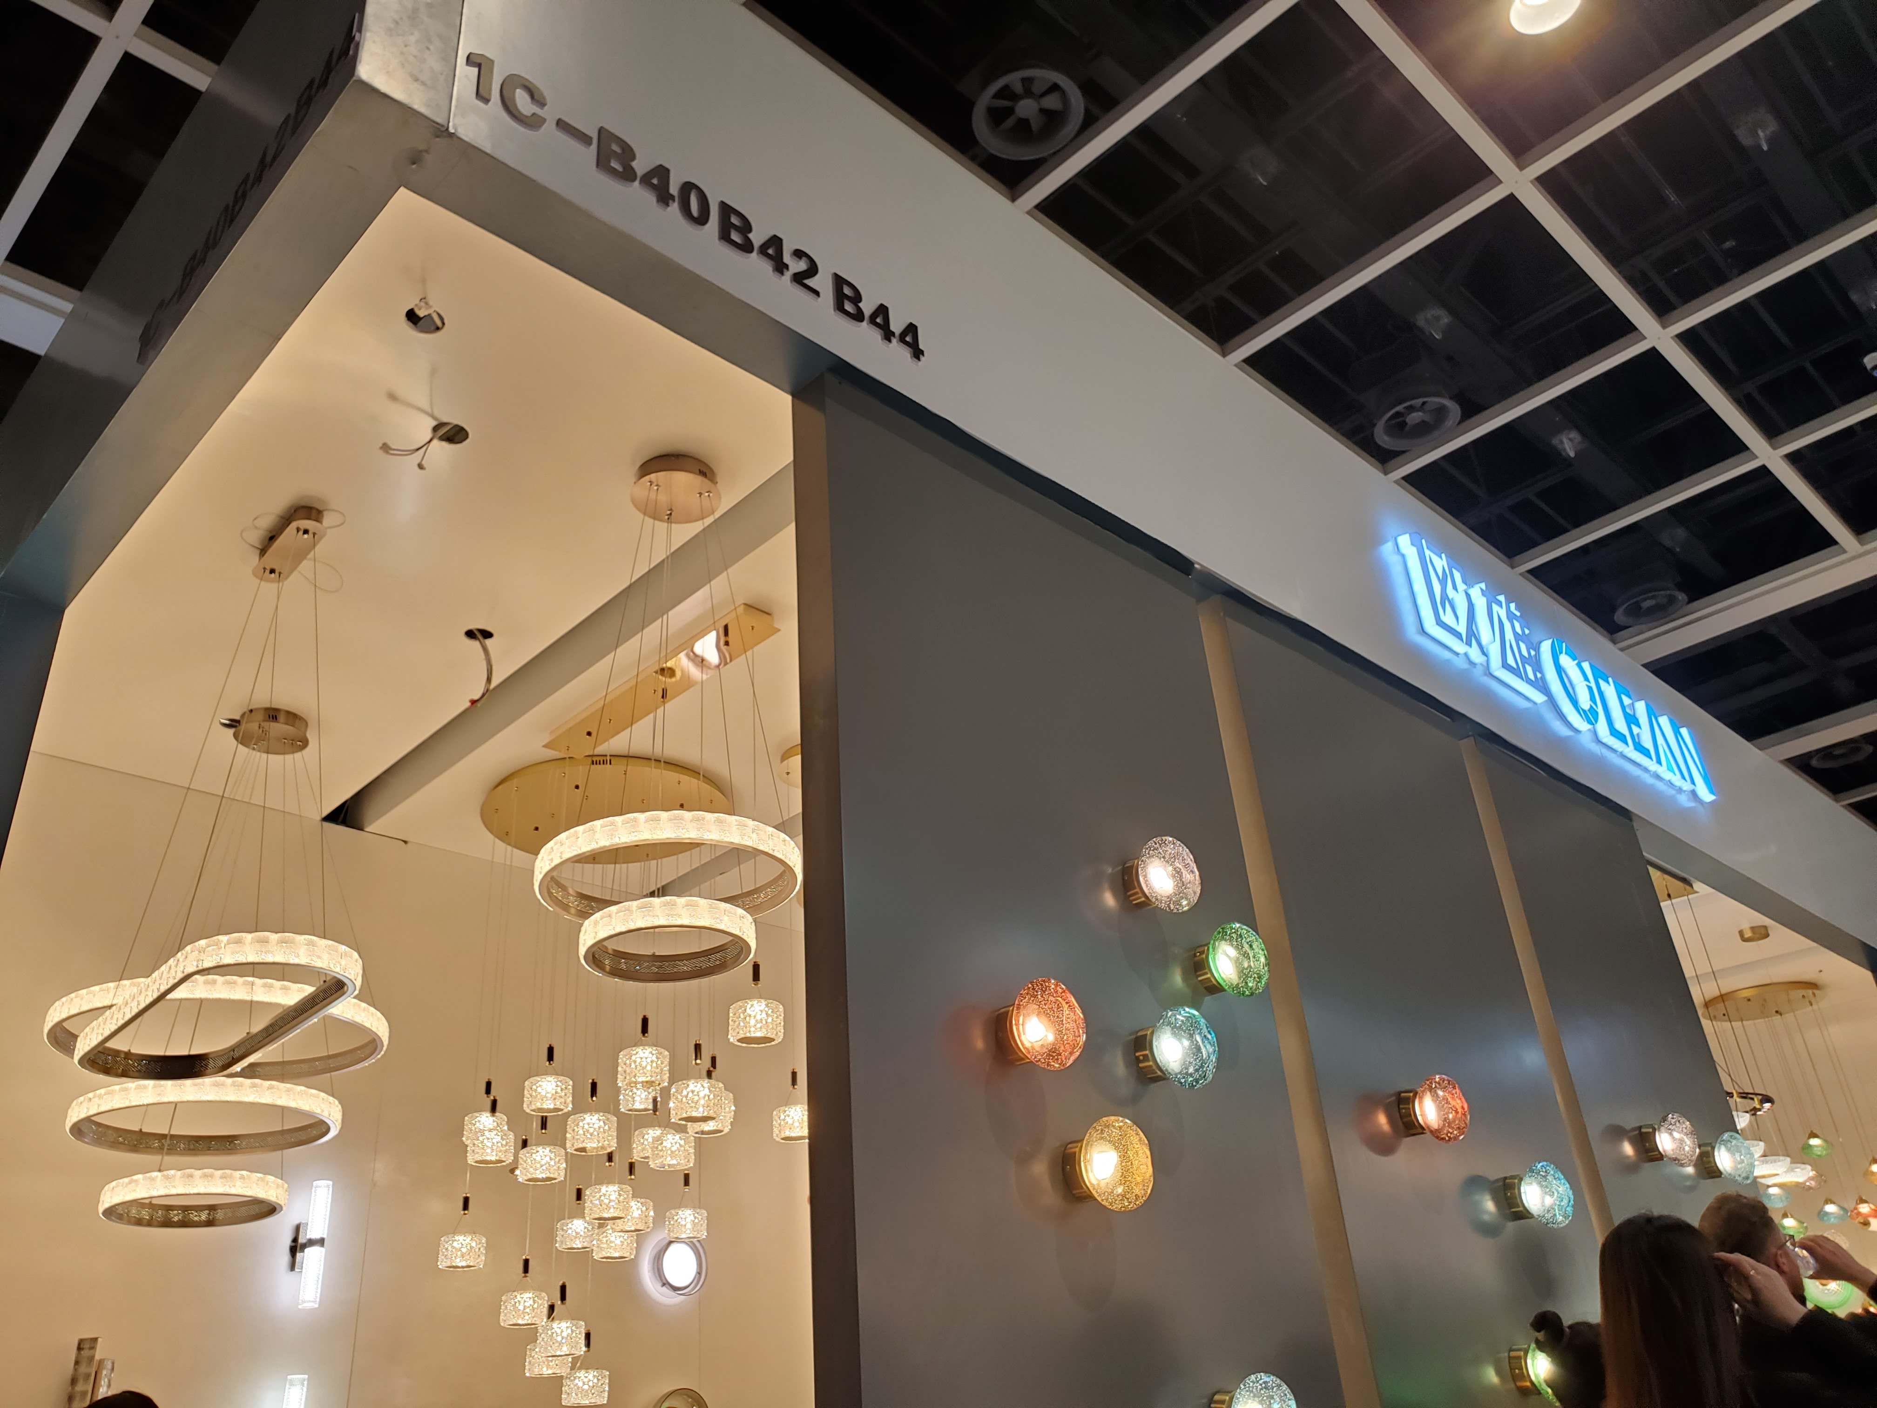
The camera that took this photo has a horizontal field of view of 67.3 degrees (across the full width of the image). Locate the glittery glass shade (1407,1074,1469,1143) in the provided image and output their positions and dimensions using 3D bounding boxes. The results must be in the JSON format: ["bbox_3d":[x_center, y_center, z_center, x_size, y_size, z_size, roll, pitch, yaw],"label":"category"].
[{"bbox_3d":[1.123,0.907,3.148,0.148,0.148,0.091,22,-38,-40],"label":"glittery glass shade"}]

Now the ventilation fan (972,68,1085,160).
[{"bbox_3d":[0.523,-3.487,8.268,0.649,0.120,0.649,-4,-27,-2],"label":"ventilation fan"}]

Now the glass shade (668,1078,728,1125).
[{"bbox_3d":[-0.517,0.857,3.034,0.114,0.072,0.114,-4,-28,-2],"label":"glass shade"}]

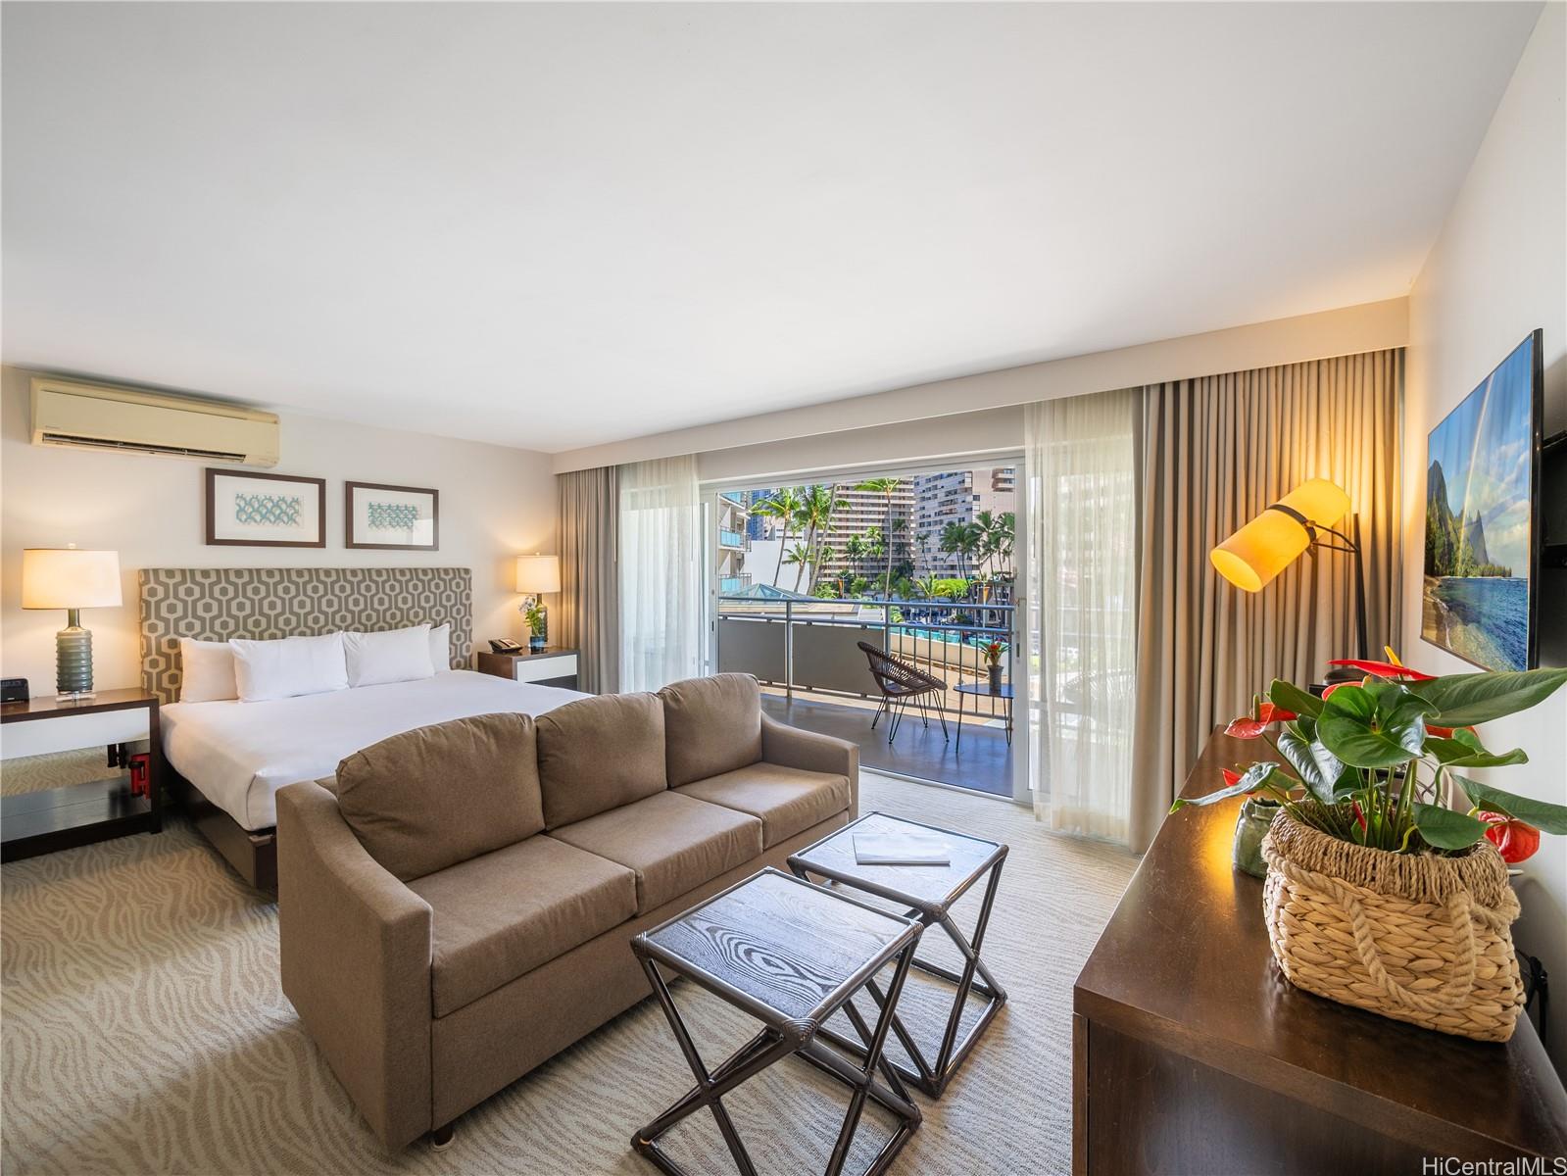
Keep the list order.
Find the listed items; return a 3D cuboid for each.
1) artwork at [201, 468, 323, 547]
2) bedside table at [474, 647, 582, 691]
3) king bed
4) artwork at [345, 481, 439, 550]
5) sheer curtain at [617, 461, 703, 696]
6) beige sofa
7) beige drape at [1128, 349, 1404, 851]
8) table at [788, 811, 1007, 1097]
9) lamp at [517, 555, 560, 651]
[{"bbox_3d":[-3.458,-0.521,4.275,0.030,0.489,0.643,1,2,39],"label":"artwork"},{"bbox_3d":[-2.199,0.940,5.485,0.504,0.775,0.619,1,2,39],"label":"bedside table"},{"bbox_3d":[-2.546,0.635,4.069,2.046,1.497,2.015,2,3,39],"label":"king bed"},{"bbox_3d":[-3.053,-0.555,4.992,0.030,0.494,0.660,2,3,39],"label":"artwork"},{"bbox_3d":[-1.090,0.068,5.455,1.059,2.477,0.100,1,1,36],"label":"sheer curtain"},{"bbox_3d":[-0.629,0.928,2.522,0.922,0.922,2.002,1,2,40],"label":"beige sofa"},{"bbox_3d":[2.199,0.187,2.991,0.966,2.499,0.186,2,3,39],"label":"beige drape"},{"bbox_3d":[0.411,1.200,2.242,0.574,0.553,0.566,2,3,39],"label":"table"},{"bbox_3d":[-2.148,0.126,5.559,0.364,0.851,0.364,1,2,39],"label":"lamp"}]

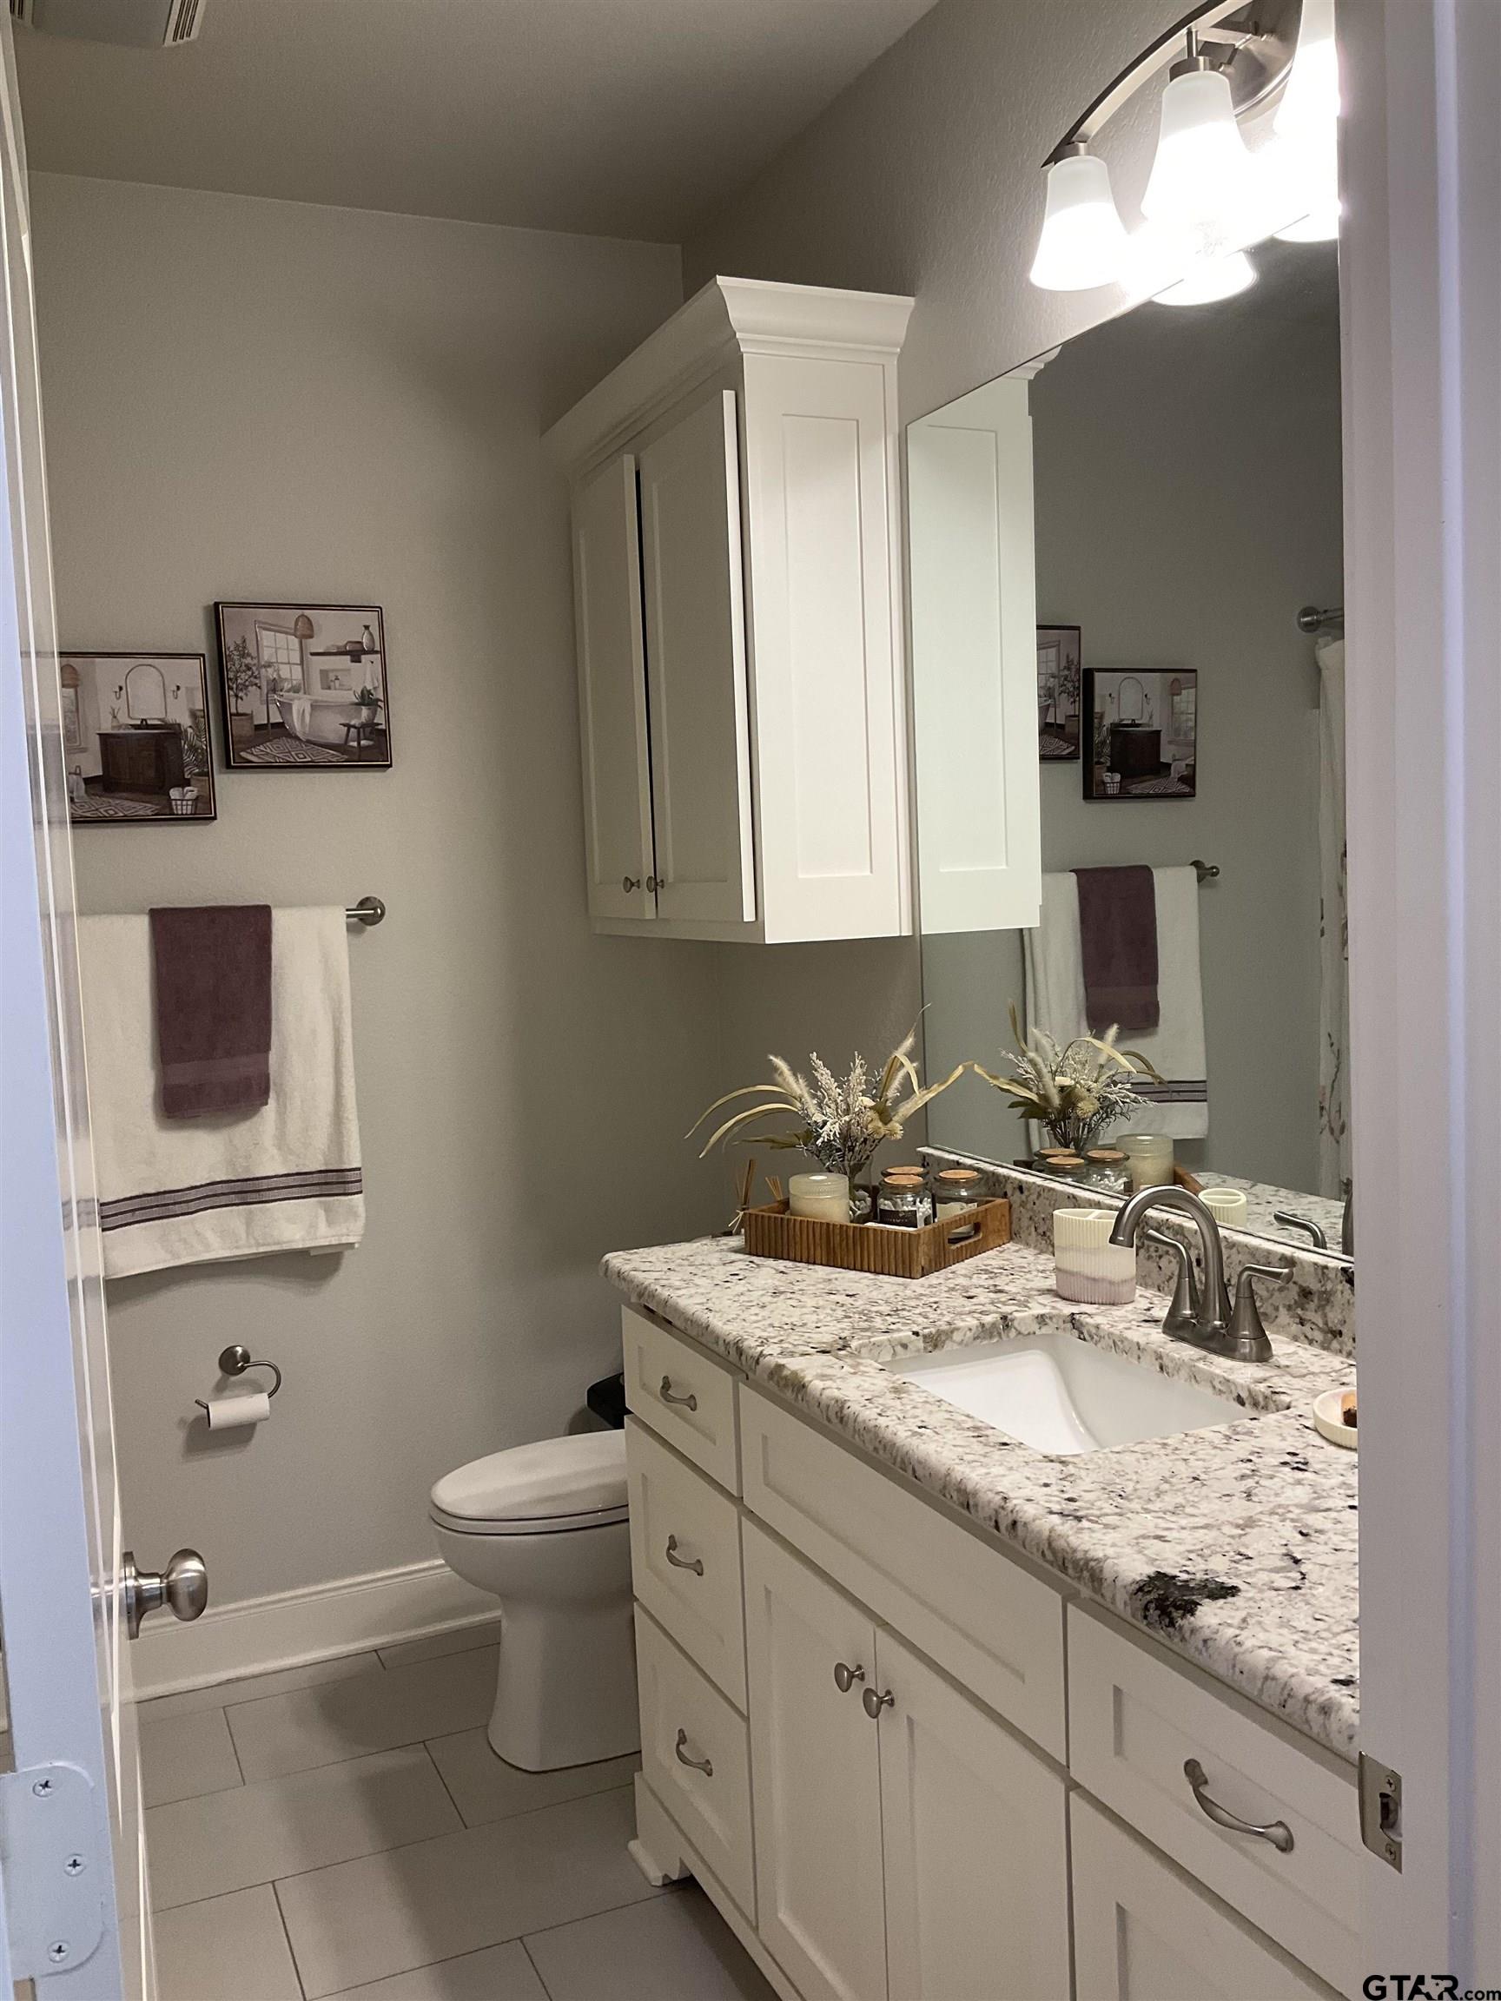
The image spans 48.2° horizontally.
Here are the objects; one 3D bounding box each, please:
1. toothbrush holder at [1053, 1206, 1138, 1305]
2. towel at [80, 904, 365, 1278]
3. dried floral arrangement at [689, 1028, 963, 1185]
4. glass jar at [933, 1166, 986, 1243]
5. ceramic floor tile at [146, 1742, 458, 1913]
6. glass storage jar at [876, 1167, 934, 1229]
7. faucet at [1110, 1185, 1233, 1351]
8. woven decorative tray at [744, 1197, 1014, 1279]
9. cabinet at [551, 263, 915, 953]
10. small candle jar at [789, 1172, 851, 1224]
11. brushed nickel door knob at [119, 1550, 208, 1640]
[{"bbox_3d":[0.440,0.327,2.138,0.107,0.107,0.060,0,5,29],"label":"toothbrush holder"},{"bbox_3d":[-0.971,0.157,3.084,0.495,0.660,0.070,-4,5,-24],"label":"towel"},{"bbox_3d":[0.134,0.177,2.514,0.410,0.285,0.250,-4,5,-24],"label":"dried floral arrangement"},{"bbox_3d":[0.306,0.304,2.456,0.078,0.101,0.078,-2,4,0],"label":"glass jar"},{"bbox_3d":[-0.784,1.335,2.683,0.600,0.010,0.303,-4,5,-24],"label":"ceramic floor tile"},{"bbox_3d":[0.225,0.309,2.431,0.078,0.101,0.078,-2,4,0],"label":"glass storage jar"},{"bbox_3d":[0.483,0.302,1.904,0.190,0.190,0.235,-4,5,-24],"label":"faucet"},{"bbox_3d":[0.189,0.334,2.470,0.300,0.065,0.252,1,5,38],"label":"woven decorative tray"},{"bbox_3d":[-0.064,-0.605,2.982,0.335,0.987,0.910,-4,5,-24],"label":"cabinet"},{"bbox_3d":[0.103,0.311,2.436,0.086,0.106,0.086,-2,4,0],"label":"small candle jar"},{"bbox_3d":[-0.460,0.466,1.326,0.063,0.070,0.070,-3,4,-20],"label":"brushed nickel door knob"}]

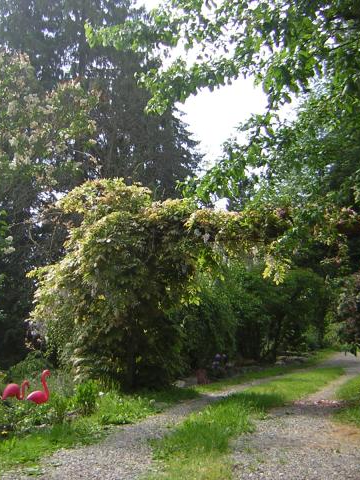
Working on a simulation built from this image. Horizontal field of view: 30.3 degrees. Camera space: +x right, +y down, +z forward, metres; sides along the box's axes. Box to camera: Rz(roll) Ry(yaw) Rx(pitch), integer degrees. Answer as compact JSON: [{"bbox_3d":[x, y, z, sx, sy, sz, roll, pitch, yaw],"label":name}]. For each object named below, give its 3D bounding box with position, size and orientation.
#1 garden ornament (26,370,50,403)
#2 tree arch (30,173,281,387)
[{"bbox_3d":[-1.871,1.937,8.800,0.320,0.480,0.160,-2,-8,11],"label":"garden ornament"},{"bbox_3d":[-0.407,0.863,13.200,4.800,4.000,2.600,-2,-8,18],"label":"tree arch"}]

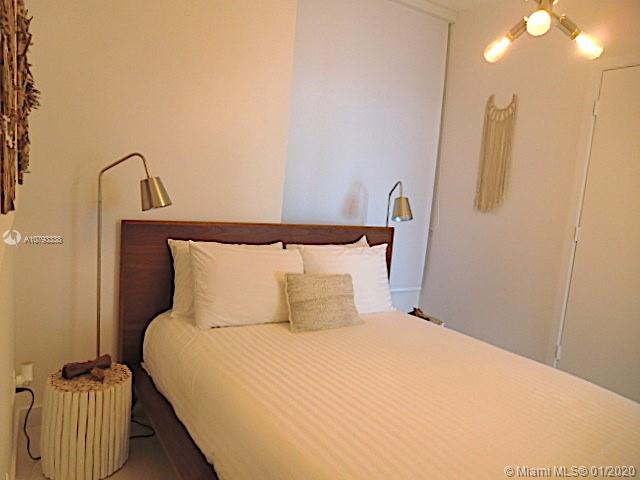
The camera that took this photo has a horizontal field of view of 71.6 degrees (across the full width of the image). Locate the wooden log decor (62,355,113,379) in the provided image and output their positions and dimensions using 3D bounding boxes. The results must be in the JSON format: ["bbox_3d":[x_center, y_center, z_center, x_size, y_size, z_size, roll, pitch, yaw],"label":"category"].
[{"bbox_3d":[-1.000,0.547,1.912,0.064,0.058,0.187,9,8,34],"label":"wooden log decor"}]

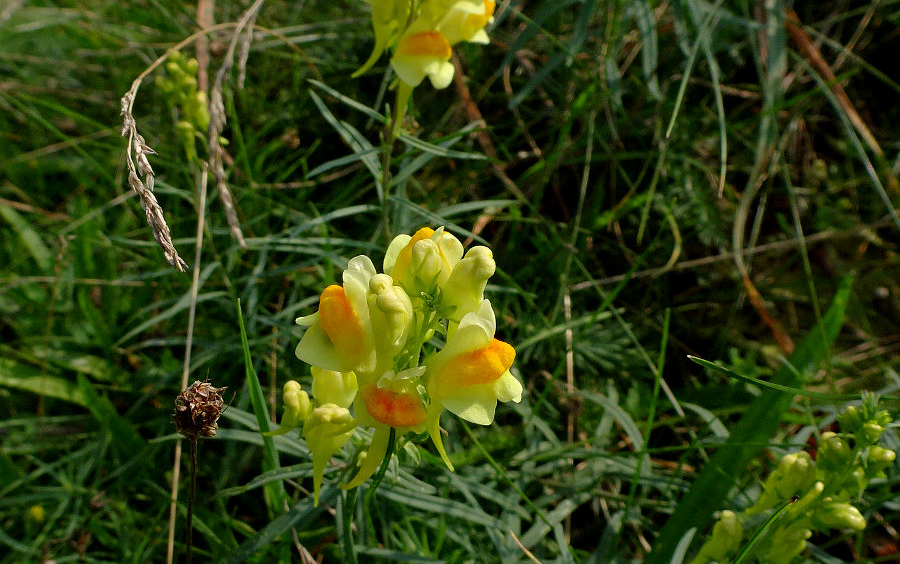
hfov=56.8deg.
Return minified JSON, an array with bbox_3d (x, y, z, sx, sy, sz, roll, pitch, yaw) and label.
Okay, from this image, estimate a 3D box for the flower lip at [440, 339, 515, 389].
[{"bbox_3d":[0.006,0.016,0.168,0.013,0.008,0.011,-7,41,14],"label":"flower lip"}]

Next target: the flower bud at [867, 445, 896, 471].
[{"bbox_3d":[0.117,0.048,0.226,0.009,0.006,0.006,-13,42,27],"label":"flower bud"}]

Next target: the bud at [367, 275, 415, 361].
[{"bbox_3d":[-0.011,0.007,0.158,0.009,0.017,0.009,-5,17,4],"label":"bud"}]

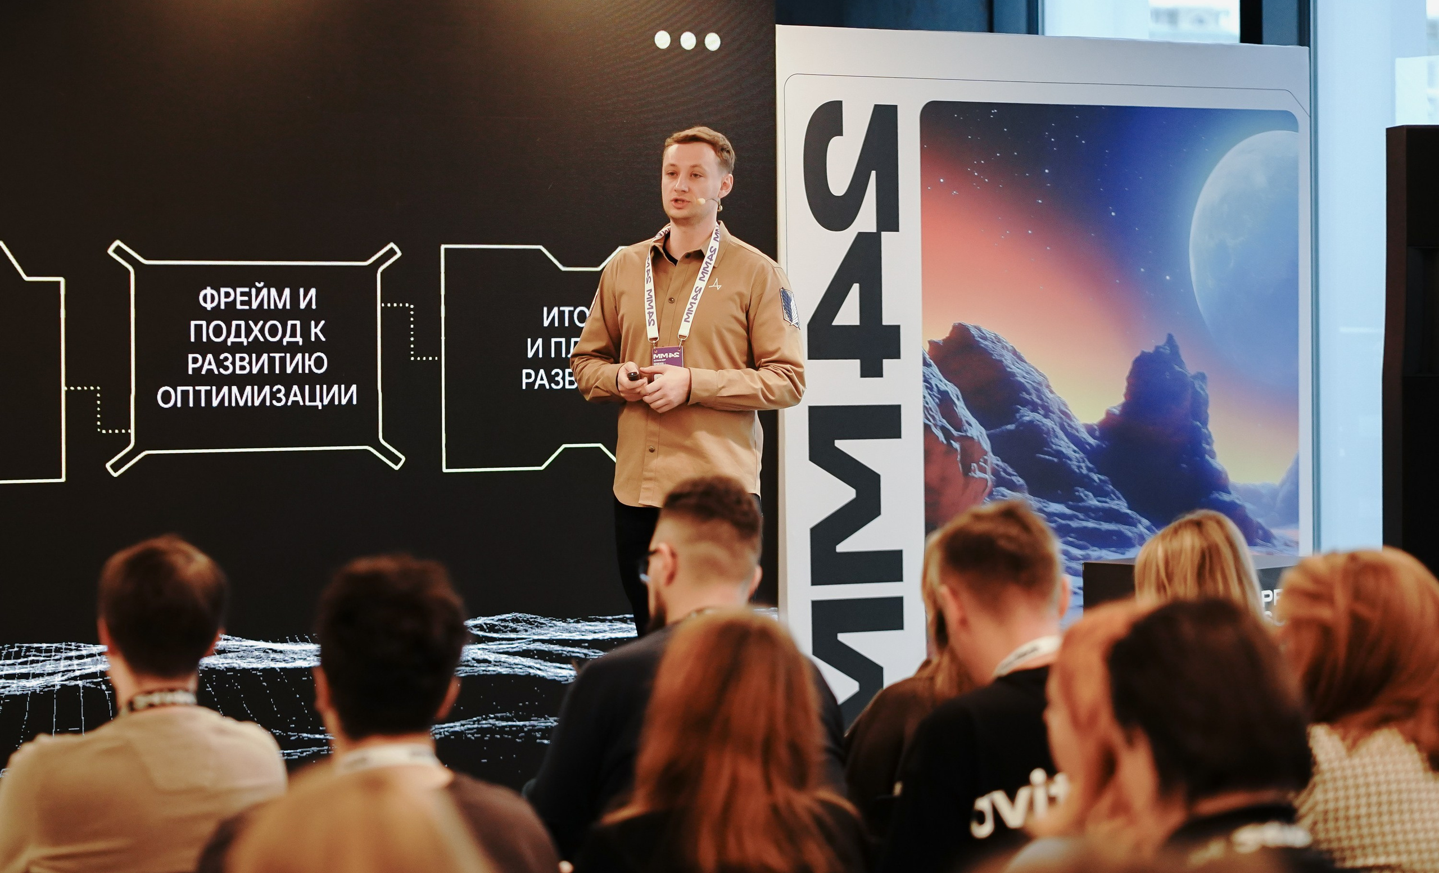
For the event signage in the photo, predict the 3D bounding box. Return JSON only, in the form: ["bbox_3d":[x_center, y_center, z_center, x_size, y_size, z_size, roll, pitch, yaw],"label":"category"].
[{"bbox_3d":[1.039,-0.012,10.838,2.000,2.500,0.150,-1,2,-27],"label":"event signage"}]

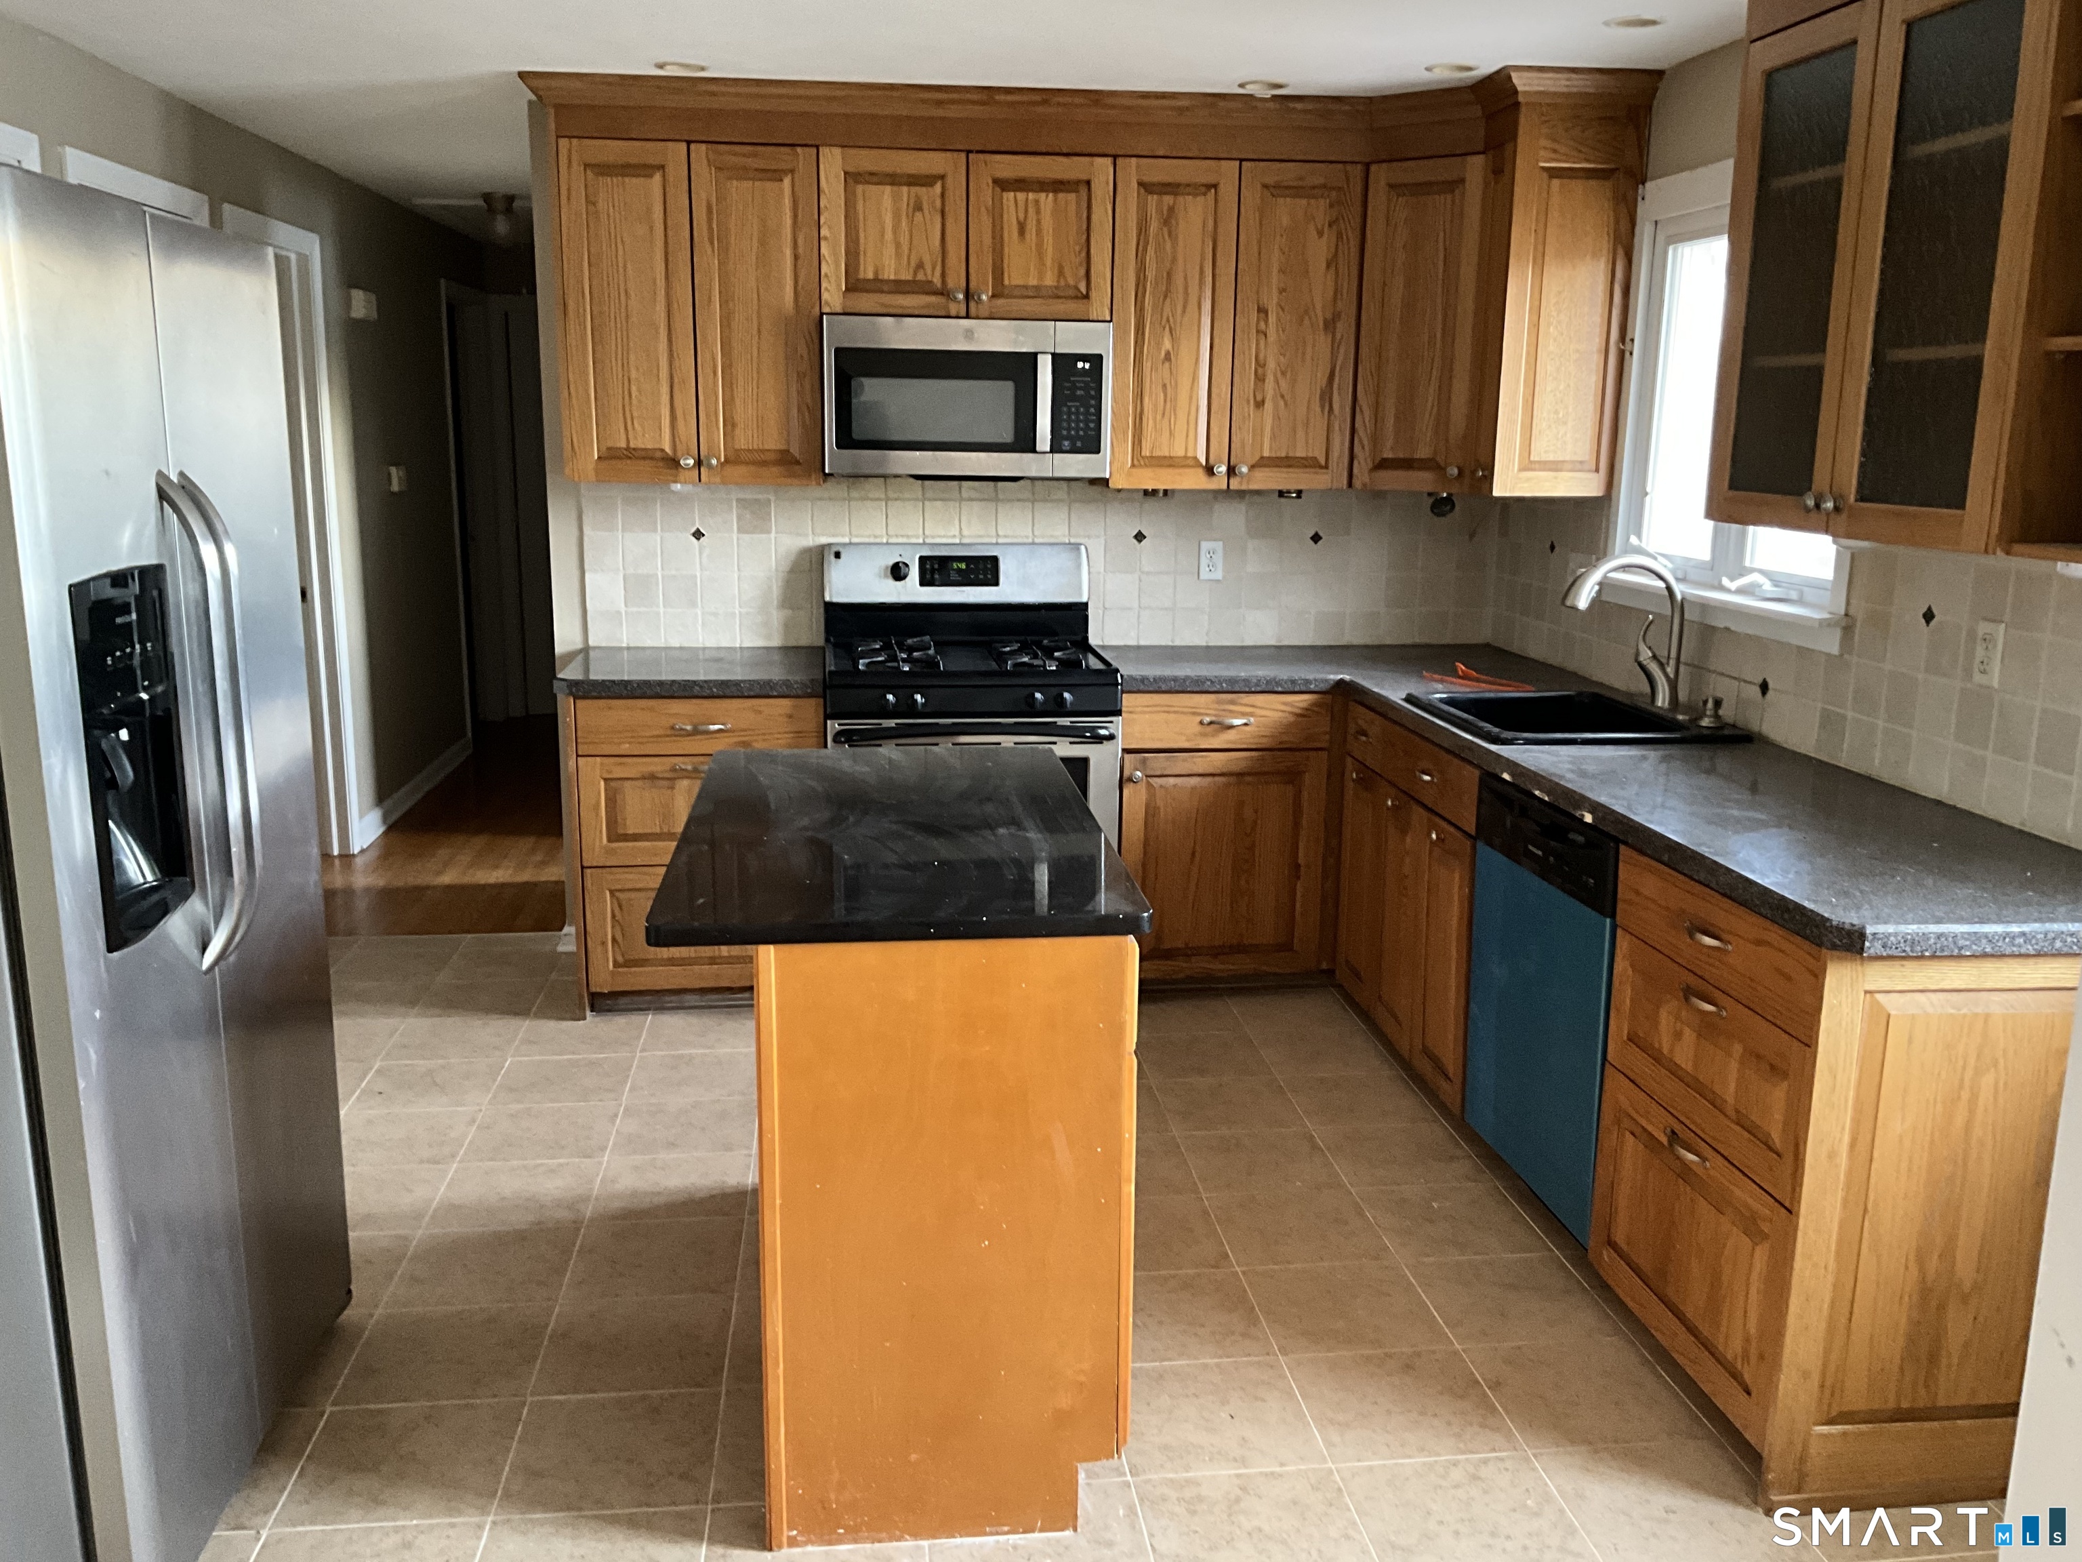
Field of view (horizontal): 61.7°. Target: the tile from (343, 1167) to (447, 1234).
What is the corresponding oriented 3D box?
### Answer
[{"bbox_3d":[-1.391,0.863,3.566,0.310,0.010,0.310,-1,12,-6],"label":"tile"}]

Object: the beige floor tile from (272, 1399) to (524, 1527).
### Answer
[{"bbox_3d":[-0.952,1.024,2.612,0.305,0.010,0.305,-1,12,-6],"label":"beige floor tile"}]

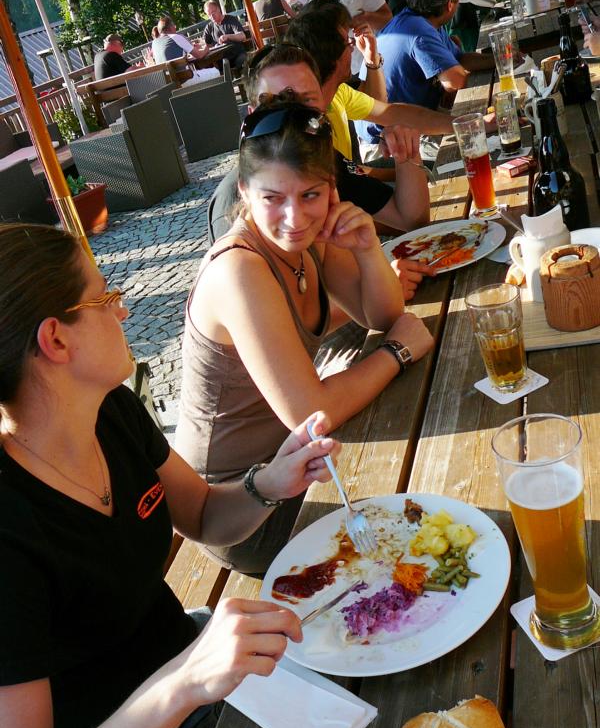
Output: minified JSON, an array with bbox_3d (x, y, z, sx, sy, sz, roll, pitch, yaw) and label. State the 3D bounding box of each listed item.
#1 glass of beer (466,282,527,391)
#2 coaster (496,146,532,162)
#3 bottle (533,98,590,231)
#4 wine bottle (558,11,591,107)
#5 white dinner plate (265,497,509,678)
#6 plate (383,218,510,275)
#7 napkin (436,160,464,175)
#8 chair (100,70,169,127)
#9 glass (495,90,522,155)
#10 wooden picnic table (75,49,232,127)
[{"bbox_3d":[0.319,-0.037,1.277,0.083,0.163,0.083,-18,25,0],"label":"glass of beer"},{"bbox_3d":[0.654,-0.639,2.458,0.092,0.002,0.092,-2,30,31],"label":"coaster"},{"bbox_3d":[0.569,-0.440,1.794,0.115,0.290,0.115,-18,26,0],"label":"bottle"},{"bbox_3d":[0.925,-1.041,2.754,0.092,0.287,0.092,-18,25,0],"label":"wine bottle"},{"bbox_3d":[0.100,0.263,0.982,0.307,0.027,0.307,-15,25,7],"label":"white dinner plate"},{"bbox_3d":[0.322,-0.262,1.891,0.320,0.027,0.320,-15,25,7],"label":"plate"},{"bbox_3d":[0.509,-0.618,2.504,0.162,0.006,0.086,-14,26,6],"label":"napkin"},{"bbox_3d":[-1.654,-2.707,8.806,0.570,0.790,0.600,-1,30,30],"label":"chair"},{"bbox_3d":[0.637,-0.733,2.456,0.067,0.172,0.067,-18,25,0],"label":"glass"},{"bbox_3d":[-1.722,-3.636,10.842,2.079,0.860,1.250,2,32,36],"label":"wooden picnic table"}]

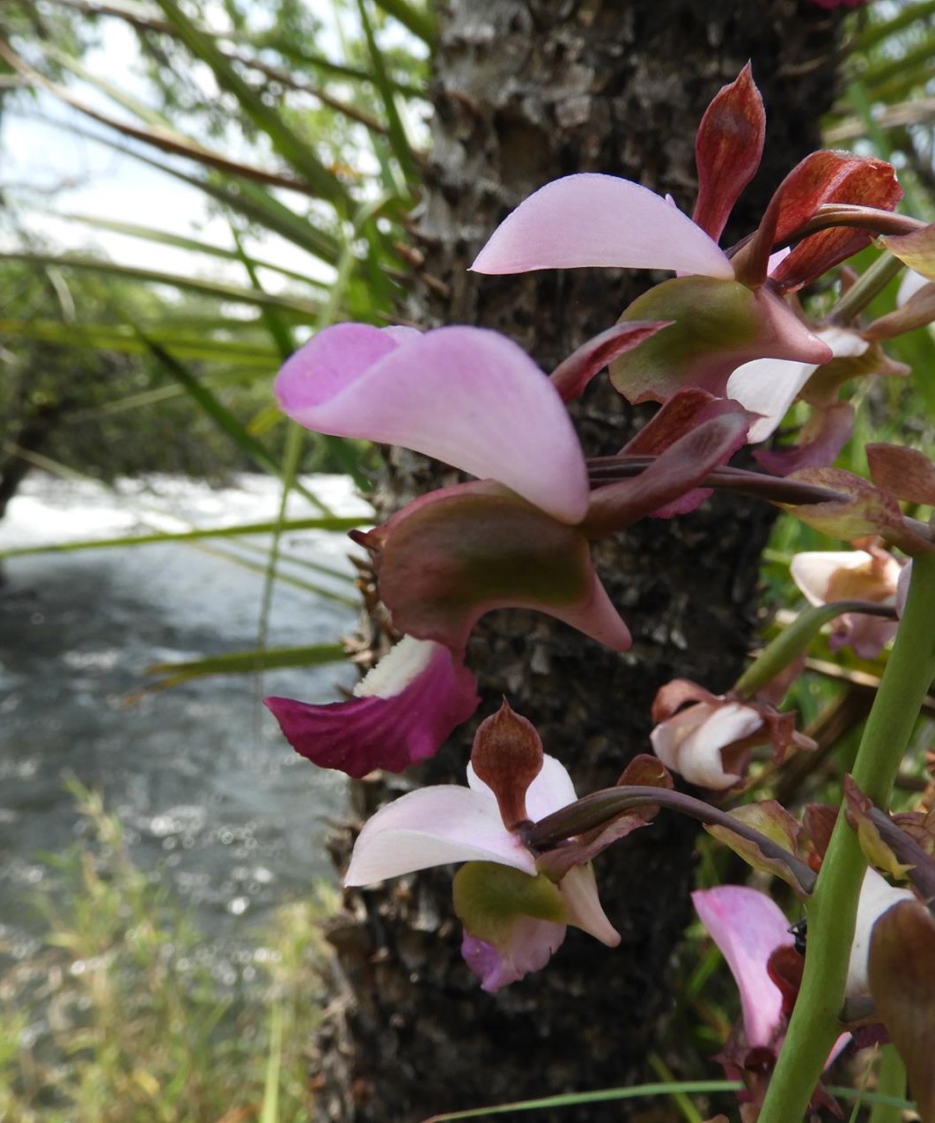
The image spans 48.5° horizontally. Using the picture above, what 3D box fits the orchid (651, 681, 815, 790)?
[{"bbox_3d":[0.054,0.035,0.210,0.029,0.022,0.025,3,7,23],"label":"orchid"}]

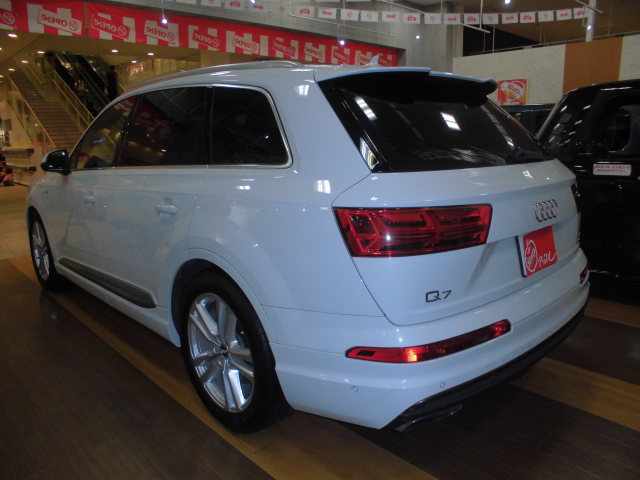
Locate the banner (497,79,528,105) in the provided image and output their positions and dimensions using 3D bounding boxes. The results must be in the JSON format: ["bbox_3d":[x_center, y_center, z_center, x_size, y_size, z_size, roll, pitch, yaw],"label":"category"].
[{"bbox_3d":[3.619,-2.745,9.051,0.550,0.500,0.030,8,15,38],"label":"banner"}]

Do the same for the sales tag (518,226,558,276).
[{"bbox_3d":[0.914,0.041,2.005,0.330,0.168,0.020,-12,4,-42],"label":"sales tag"}]

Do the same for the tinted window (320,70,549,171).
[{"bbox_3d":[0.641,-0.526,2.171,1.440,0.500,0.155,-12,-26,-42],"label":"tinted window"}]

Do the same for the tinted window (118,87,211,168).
[{"bbox_3d":[-0.823,-0.579,2.532,0.065,0.390,0.980,14,-2,-44],"label":"tinted window"}]

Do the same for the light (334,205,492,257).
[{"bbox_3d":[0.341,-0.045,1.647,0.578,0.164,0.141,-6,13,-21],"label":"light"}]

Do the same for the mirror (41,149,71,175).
[{"bbox_3d":[-1.890,-0.560,3.428,0.200,0.175,0.140,-11,15,-39],"label":"mirror"}]

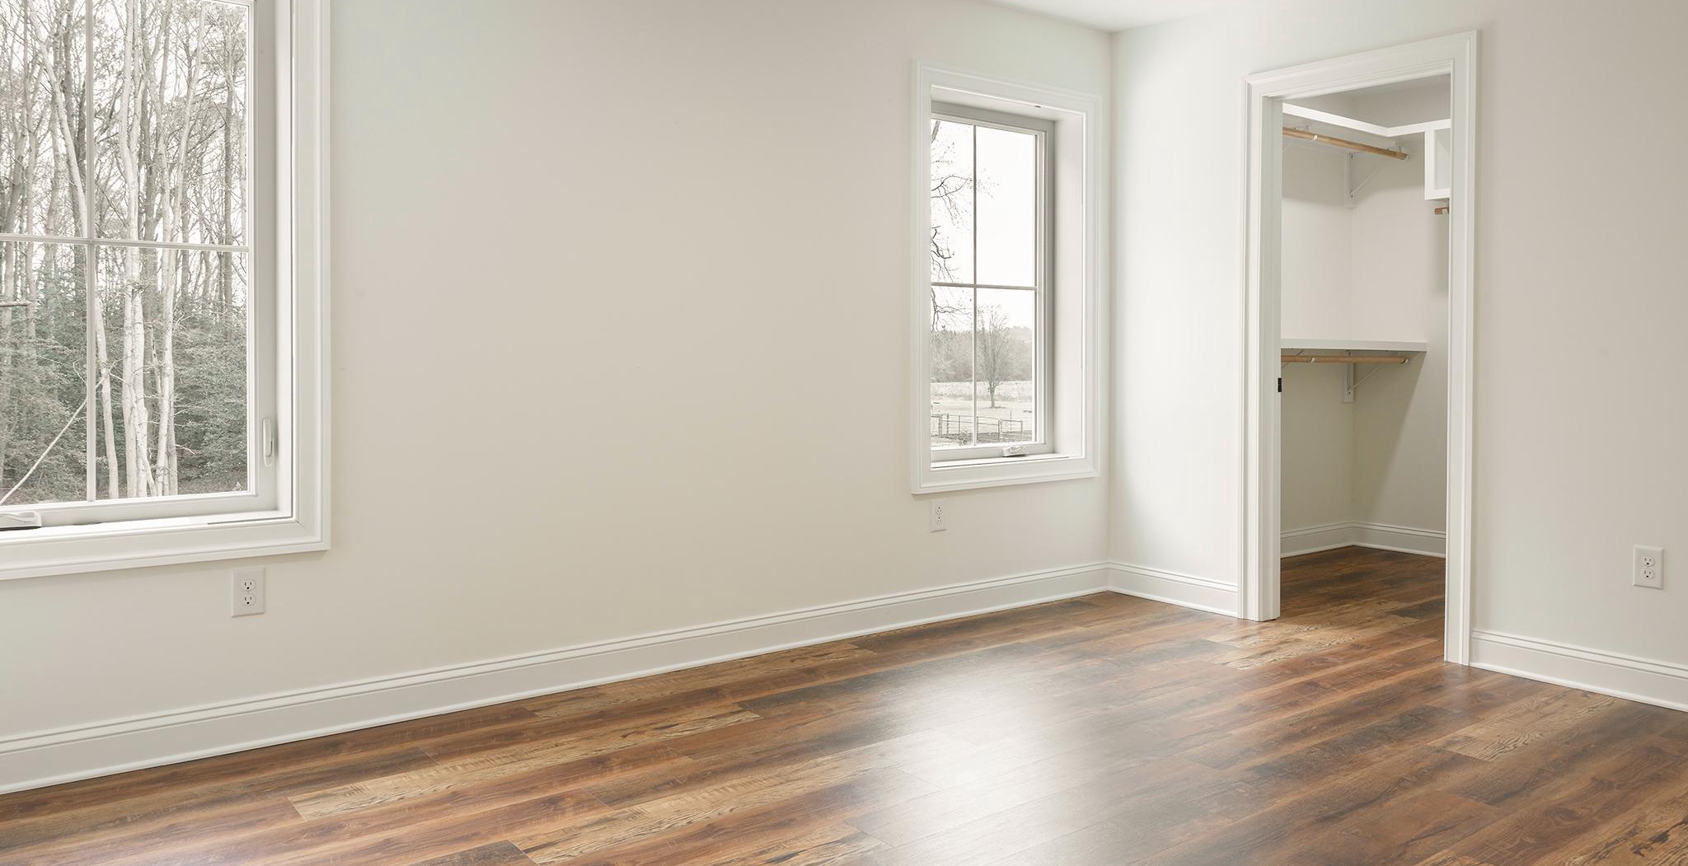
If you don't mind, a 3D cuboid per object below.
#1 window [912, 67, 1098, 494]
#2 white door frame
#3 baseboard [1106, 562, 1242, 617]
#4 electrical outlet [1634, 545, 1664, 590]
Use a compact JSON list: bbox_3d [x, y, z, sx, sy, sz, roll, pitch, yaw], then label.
[{"bbox_3d":[0.638,-0.601,4.629,1.054,1.628,0.188,-2,3,-36],"label":"window"},{"bbox_3d":[1.865,-0.301,4.101,0.150,2.112,0.875,-2,3,-36],"label":"white door frame"},{"bbox_3d":[1.362,0.655,4.721,0.022,0.129,0.649,-2,3,-36],"label":"baseboard"},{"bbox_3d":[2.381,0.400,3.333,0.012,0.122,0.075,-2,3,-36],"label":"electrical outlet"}]

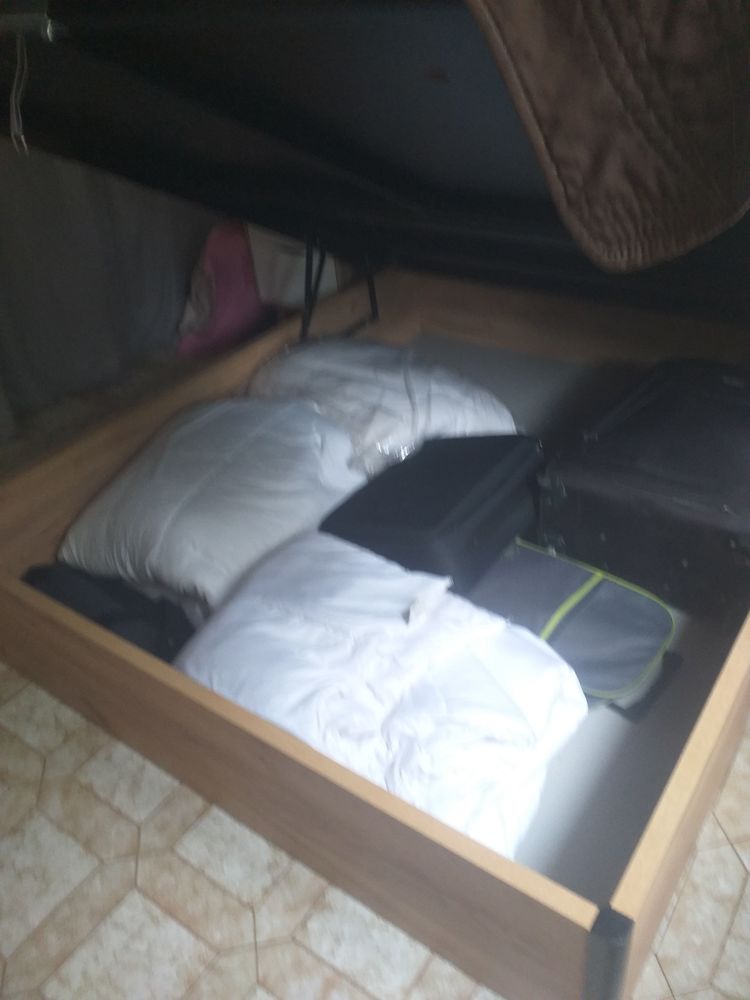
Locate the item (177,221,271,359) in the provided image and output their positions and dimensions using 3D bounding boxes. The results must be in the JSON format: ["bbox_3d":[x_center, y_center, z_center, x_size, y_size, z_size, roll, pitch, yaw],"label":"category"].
[{"bbox_3d":[-0.676,-0.945,3.405,0.240,0.470,0.400,18,41,32],"label":"item"}]

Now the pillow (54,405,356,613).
[{"bbox_3d":[-0.367,-0.016,2.018,0.530,0.230,0.720,18,41,32],"label":"pillow"}]

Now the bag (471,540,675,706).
[{"bbox_3d":[0.406,0.257,1.698,0.420,0.080,0.340,18,41,32],"label":"bag"}]

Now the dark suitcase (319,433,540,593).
[{"bbox_3d":[0.156,0.030,1.913,0.340,0.190,0.500,4,32,36],"label":"dark suitcase"}]

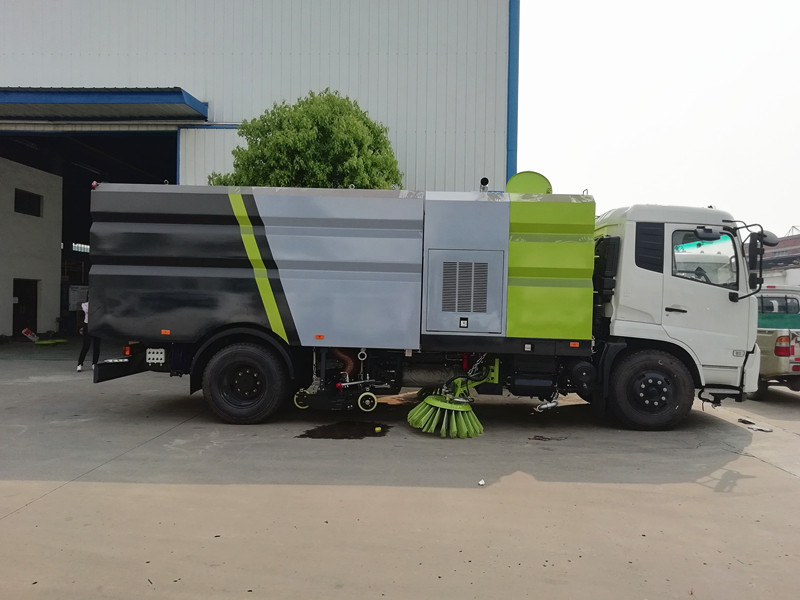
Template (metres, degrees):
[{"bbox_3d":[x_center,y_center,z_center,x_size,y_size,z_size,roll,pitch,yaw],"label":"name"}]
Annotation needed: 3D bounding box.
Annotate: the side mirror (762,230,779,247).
[{"bbox_3d":[4.465,-0.741,7.242,0.200,0.180,0.220,1,0,32],"label":"side mirror"}]

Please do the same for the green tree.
[{"bbox_3d":[-1.868,-1.325,11.997,3.900,5.700,3.800,1,0,1],"label":"green tree"}]

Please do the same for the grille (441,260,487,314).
[{"bbox_3d":[0.790,-0.154,7.302,0.555,0.610,0.040,1,0,1],"label":"grille"}]

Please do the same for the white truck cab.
[{"bbox_3d":[3.525,0.028,8.467,1.877,2.402,2.400,1,0,1],"label":"white truck cab"}]

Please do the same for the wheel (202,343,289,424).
[{"bbox_3d":[-1.923,1.033,7.550,1.010,1.010,0.310,1,0,1],"label":"wheel"}]

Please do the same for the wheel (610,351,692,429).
[{"bbox_3d":[3.129,1.124,7.549,1.000,1.000,0.280,1,0,1],"label":"wheel"}]

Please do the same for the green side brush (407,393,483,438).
[{"bbox_3d":[0.555,1.385,7.330,0.900,0.360,0.900,7,0,1],"label":"green side brush"}]

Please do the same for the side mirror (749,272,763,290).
[{"bbox_3d":[4.189,-0.218,7.080,0.120,0.200,0.200,1,0,13],"label":"side mirror"}]

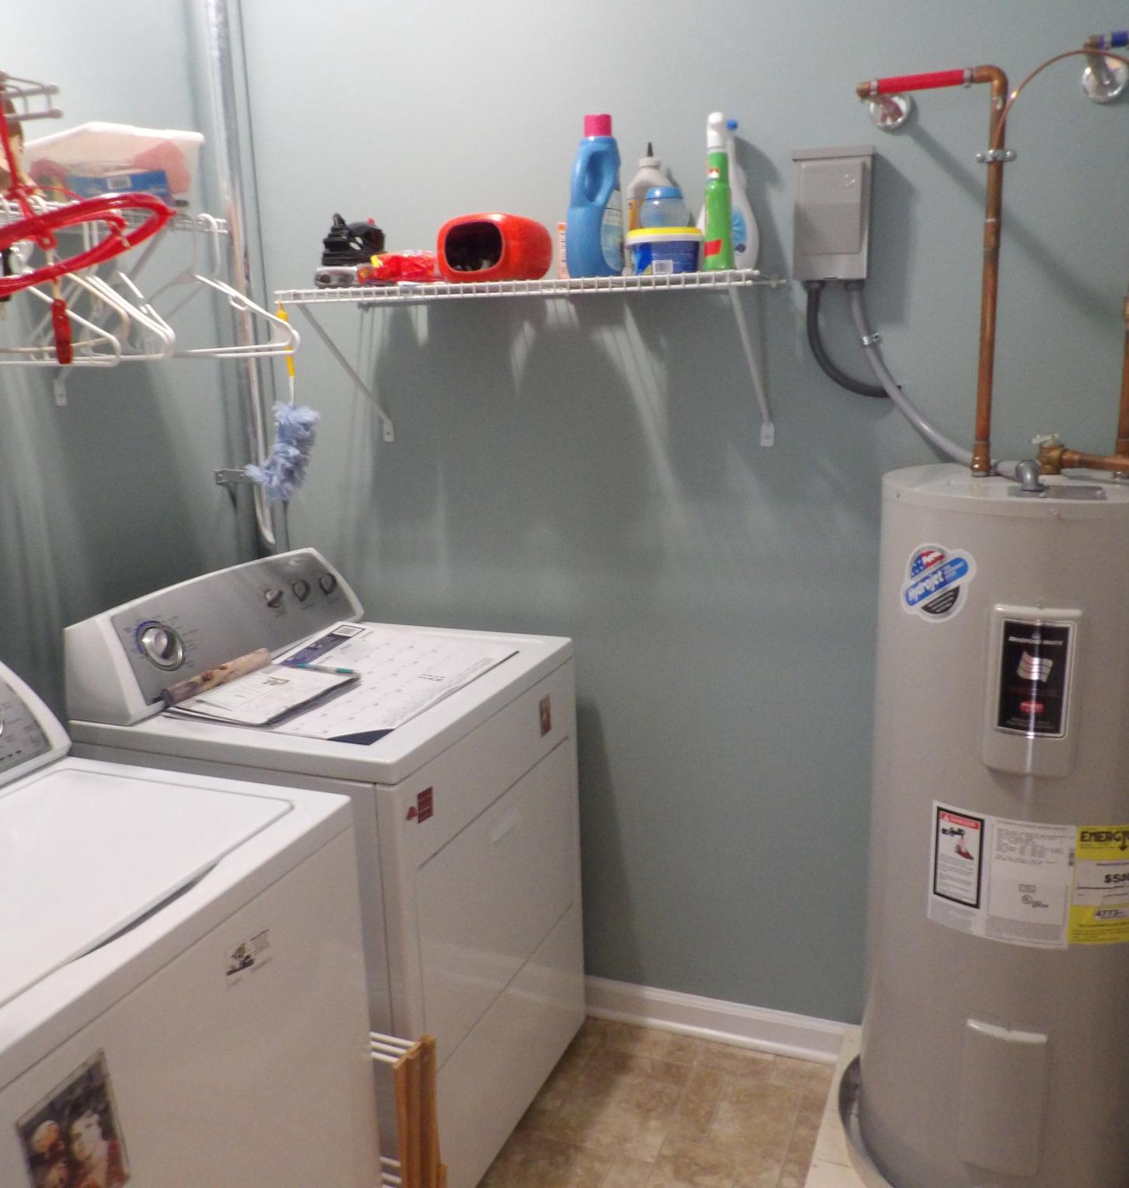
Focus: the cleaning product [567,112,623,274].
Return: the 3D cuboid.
[{"bbox_3d":[0.053,-0.689,1.917,0.080,0.277,0.115,5,13,26],"label":"cleaning product"}]

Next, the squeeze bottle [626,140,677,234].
[{"bbox_3d":[0.157,-0.693,2.002,0.090,0.246,0.065,2,12,16],"label":"squeeze bottle"}]

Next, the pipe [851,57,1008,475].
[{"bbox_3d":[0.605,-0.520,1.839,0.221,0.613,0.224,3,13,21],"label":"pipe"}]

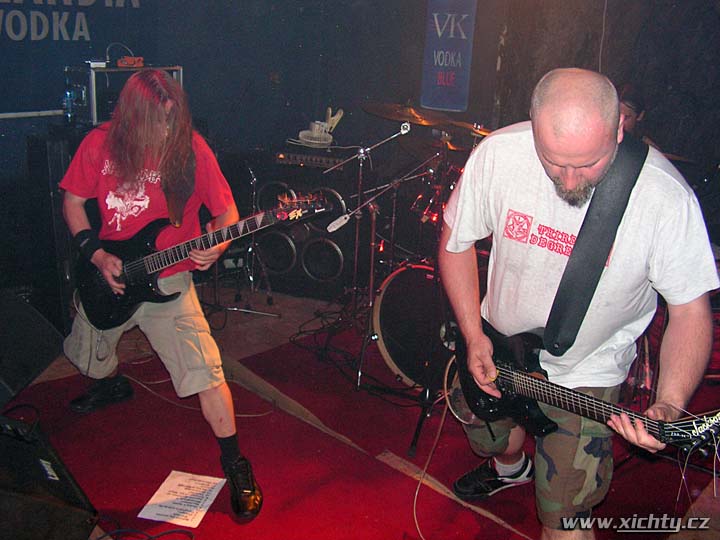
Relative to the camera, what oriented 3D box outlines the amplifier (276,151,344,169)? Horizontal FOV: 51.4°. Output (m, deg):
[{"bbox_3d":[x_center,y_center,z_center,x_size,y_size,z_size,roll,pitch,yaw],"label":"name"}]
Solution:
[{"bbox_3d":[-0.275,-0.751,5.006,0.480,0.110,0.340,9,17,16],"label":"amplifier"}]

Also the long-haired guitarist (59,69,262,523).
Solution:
[{"bbox_3d":[-0.753,0.016,2.713,0.840,1.420,0.760,5,16,5],"label":"long-haired guitarist"}]

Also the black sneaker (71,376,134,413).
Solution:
[{"bbox_3d":[-1.102,0.533,3.211,0.285,0.110,0.105,-11,21,-41],"label":"black sneaker"}]

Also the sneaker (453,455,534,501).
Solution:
[{"bbox_3d":[0.508,0.749,2.785,0.300,0.125,0.110,-6,19,-31],"label":"sneaker"}]

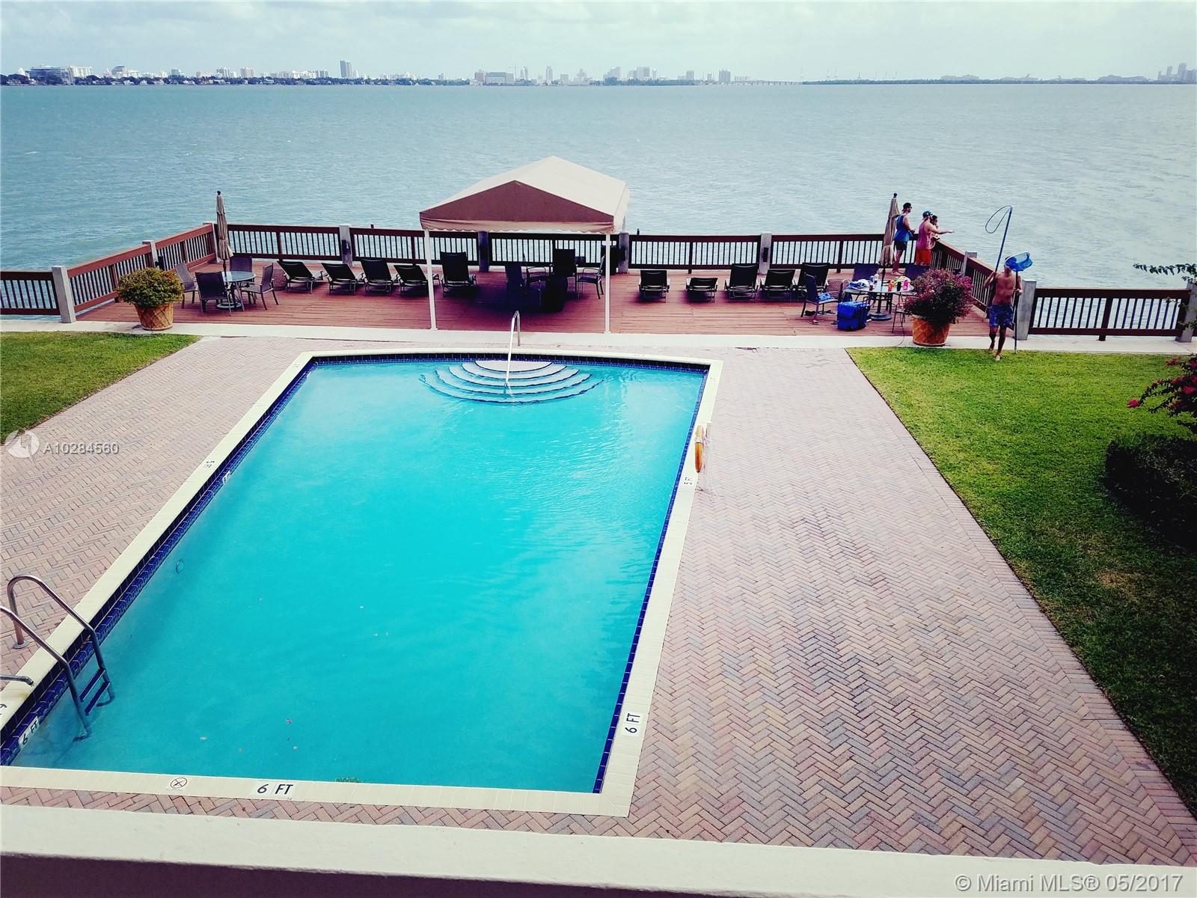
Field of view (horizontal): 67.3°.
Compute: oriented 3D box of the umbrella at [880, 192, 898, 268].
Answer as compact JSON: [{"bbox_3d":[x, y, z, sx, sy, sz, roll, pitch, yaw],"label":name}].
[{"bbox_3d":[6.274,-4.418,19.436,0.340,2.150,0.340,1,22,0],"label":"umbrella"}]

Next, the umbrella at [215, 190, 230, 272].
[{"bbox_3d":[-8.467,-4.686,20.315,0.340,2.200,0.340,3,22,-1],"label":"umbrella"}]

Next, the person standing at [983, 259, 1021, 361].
[{"bbox_3d":[7.556,-2.643,16.826,0.620,1.792,0.520,7,23,17],"label":"person standing"}]

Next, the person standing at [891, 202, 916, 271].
[{"bbox_3d":[8.175,-5.646,24.154,0.400,1.839,0.480,-7,23,-17],"label":"person standing"}]

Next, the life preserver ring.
[{"bbox_3d":[1.257,0.000,11.142,0.115,0.600,0.600,4,22,10],"label":"life preserver ring"}]

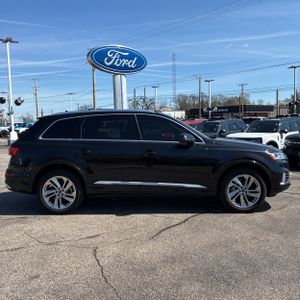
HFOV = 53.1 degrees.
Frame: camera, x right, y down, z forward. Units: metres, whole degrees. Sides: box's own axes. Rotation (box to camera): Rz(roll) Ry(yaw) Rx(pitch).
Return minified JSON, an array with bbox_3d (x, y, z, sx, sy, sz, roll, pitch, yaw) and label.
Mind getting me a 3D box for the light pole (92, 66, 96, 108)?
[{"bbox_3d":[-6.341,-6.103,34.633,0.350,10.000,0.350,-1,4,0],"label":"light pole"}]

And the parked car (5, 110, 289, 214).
[{"bbox_3d":[-0.052,0.097,5.815,5.060,1.740,1.990,-1,4,1],"label":"parked car"}]

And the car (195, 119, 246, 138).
[{"bbox_3d":[3.787,-0.814,17.091,4.600,1.750,1.900,-5,6,-42],"label":"car"}]

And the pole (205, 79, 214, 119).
[{"bbox_3d":[9.123,-6.474,45.655,1.600,8.600,0.500,-1,4,0],"label":"pole"}]

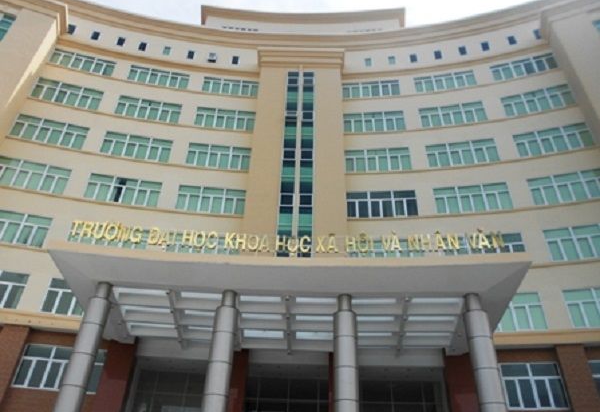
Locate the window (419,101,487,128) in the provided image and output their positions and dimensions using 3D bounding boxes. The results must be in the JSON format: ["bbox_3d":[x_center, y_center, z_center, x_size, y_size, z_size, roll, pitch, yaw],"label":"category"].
[{"bbox_3d":[10.885,-6.484,32.004,4.391,1.870,0.150,-5,-35,11],"label":"window"}]

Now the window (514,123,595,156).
[{"bbox_3d":[15.922,-4.105,28.465,4.187,1.843,0.200,-9,-36,15],"label":"window"}]

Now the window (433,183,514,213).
[{"bbox_3d":[10.643,-0.477,27.863,4.391,1.870,0.150,-5,-35,11],"label":"window"}]

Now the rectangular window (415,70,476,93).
[{"bbox_3d":[10.873,-9.245,33.690,4.339,1.545,0.200,-5,-35,11],"label":"rectangular window"}]

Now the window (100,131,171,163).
[{"bbox_3d":[-10.961,-3.967,30.496,4.380,1.870,0.150,8,-35,-8],"label":"window"}]

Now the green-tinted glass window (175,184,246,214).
[{"bbox_3d":[-5.671,-0.378,28.959,4.344,1.870,0.150,5,-35,-3],"label":"green-tinted glass window"}]

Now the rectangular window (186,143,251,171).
[{"bbox_3d":[-5.550,-3.381,31.030,4.344,1.870,0.150,5,-35,-3],"label":"rectangular window"}]

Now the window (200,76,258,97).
[{"bbox_3d":[-5.288,-9.133,34.735,4.261,1.545,0.200,4,-35,-3],"label":"window"}]

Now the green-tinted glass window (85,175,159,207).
[{"bbox_3d":[-11.082,-0.963,28.426,4.380,1.870,0.150,8,-35,-8],"label":"green-tinted glass window"}]

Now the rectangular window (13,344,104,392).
[{"bbox_3d":[-11.635,7.918,21.973,3.754,2.016,0.200,8,-35,-8],"label":"rectangular window"}]

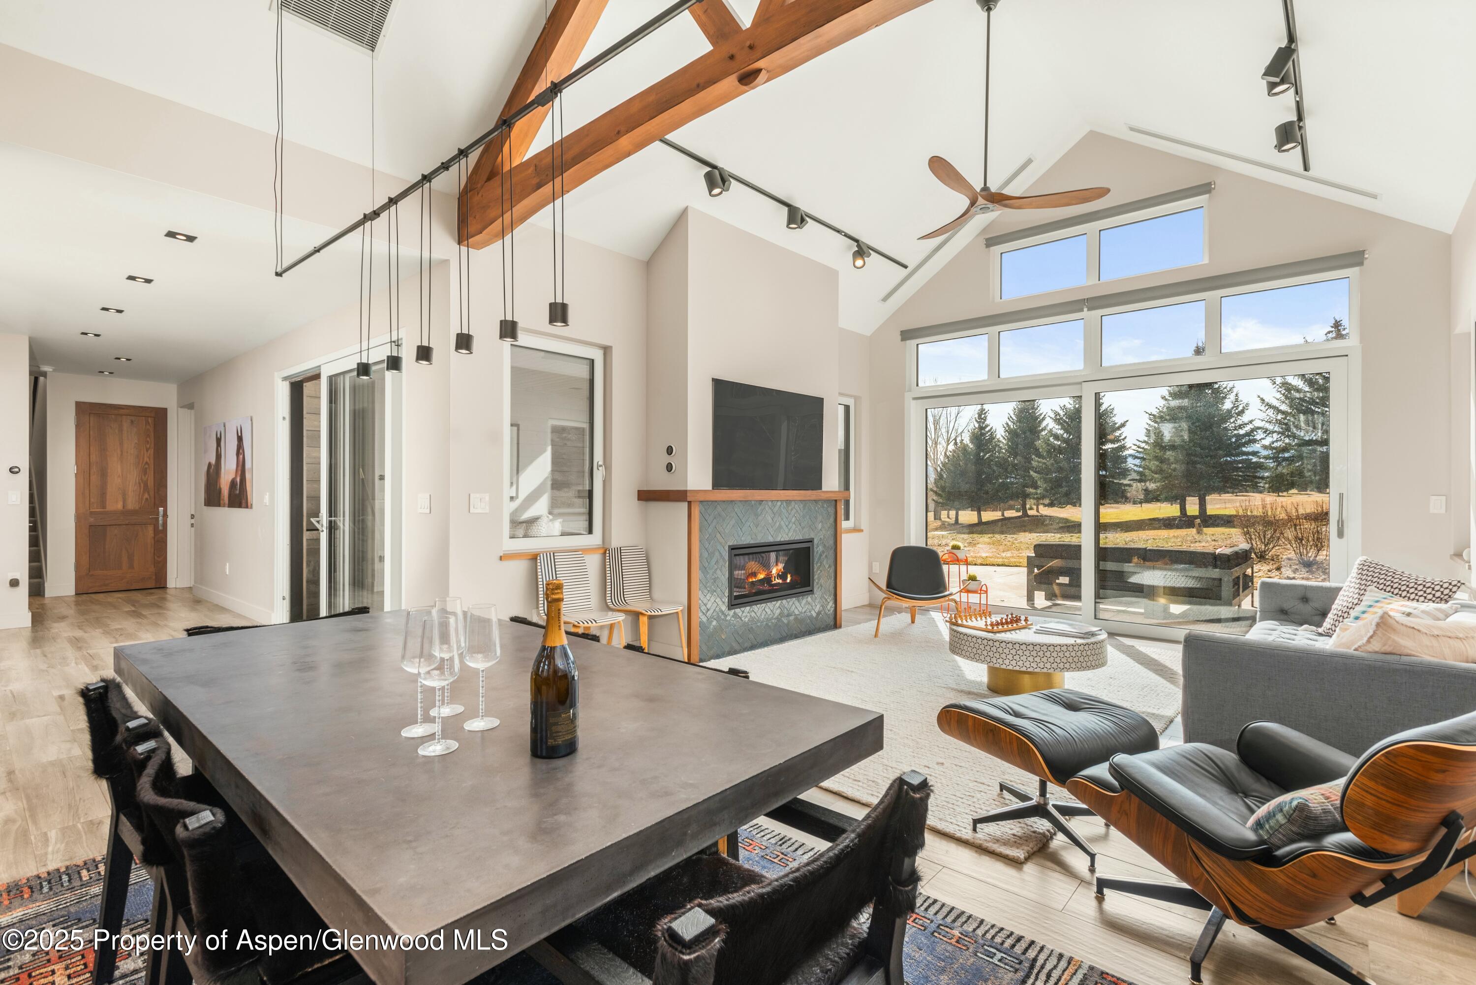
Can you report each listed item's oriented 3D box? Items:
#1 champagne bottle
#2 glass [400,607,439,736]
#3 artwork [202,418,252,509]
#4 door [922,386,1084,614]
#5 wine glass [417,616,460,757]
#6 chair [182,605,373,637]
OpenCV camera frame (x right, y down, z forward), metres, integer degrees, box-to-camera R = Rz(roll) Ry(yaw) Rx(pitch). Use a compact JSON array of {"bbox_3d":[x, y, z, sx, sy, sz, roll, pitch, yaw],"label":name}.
[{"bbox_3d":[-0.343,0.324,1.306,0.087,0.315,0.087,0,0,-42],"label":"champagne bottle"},{"bbox_3d":[-0.661,0.367,1.447,0.073,0.255,0.073,0,0,42],"label":"glass"},{"bbox_3d":[-5.777,-0.312,7.874,2.050,0.960,0.040,0,0,42],"label":"artwork"},{"bbox_3d":[2.600,0.111,7.057,1.740,2.270,0.100,0,0,42],"label":"door"},{"bbox_3d":[-0.564,0.360,1.315,0.072,0.243,0.072,0,0,42],"label":"wine glass"},{"bbox_3d":[-1.560,0.869,2.522,0.560,0.780,0.600,0,0,42],"label":"chair"}]

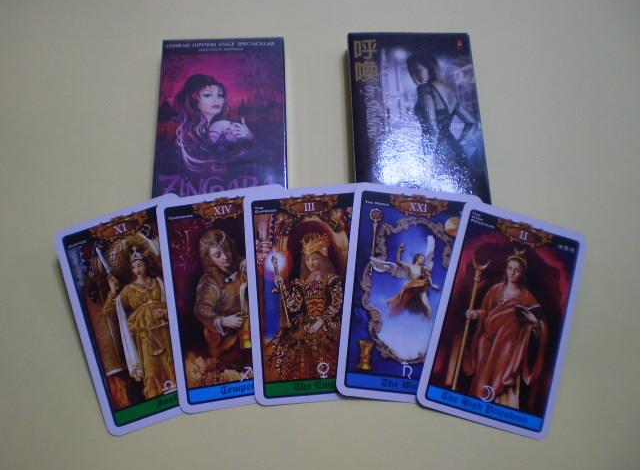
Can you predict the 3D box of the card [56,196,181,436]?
[{"bbox_3d":[-0.097,0.042,0.366,0.073,0.001,0.119,-19,79,-5],"label":"card"}]

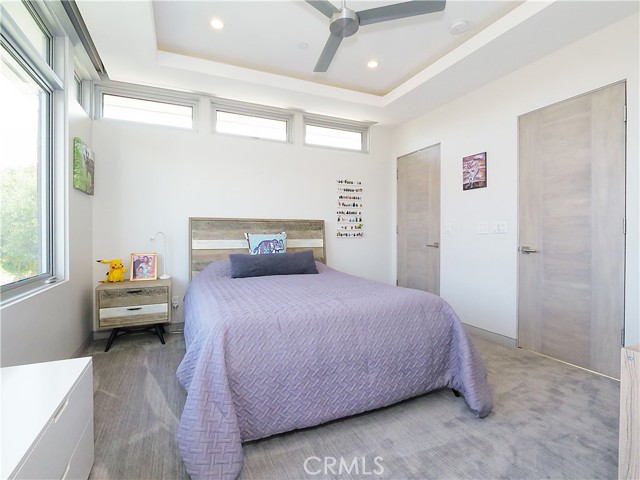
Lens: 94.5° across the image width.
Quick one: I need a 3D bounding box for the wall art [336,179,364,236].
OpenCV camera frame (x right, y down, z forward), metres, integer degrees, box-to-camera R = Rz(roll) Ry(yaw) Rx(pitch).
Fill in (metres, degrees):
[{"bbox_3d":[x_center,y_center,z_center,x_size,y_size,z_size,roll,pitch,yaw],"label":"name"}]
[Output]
[{"bbox_3d":[0.414,-0.420,4.049,0.422,0.800,0.040,0,0,-23],"label":"wall art"}]

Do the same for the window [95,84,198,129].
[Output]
[{"bbox_3d":[-1.802,-1.389,3.135,0.963,0.343,0.080,0,0,-23],"label":"window"}]

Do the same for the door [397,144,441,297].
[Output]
[{"bbox_3d":[1.294,-0.086,3.885,0.045,2.157,0.779,0,0,-25],"label":"door"}]

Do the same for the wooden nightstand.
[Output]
[{"bbox_3d":[-1.790,0.717,2.918,0.582,0.575,0.385,0,0,-23],"label":"wooden nightstand"}]

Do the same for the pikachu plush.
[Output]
[{"bbox_3d":[-2.027,0.296,2.869,0.175,0.222,0.200,0,0,40],"label":"pikachu plush"}]

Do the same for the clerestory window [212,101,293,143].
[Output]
[{"bbox_3d":[-0.789,-1.409,3.575,0.971,0.364,0.080,0,0,-23],"label":"clerestory window"}]

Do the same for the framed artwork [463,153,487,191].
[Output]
[{"bbox_3d":[1.622,-0.707,3.102,0.030,0.349,0.254,0,0,-25],"label":"framed artwork"}]

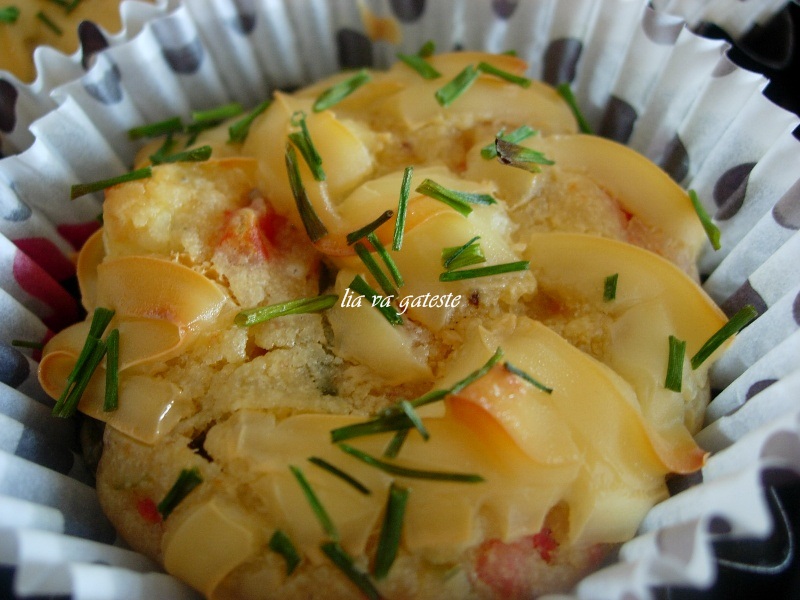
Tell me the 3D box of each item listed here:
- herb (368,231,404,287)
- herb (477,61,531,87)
[{"bbox_3d":[-0.002,-0.006,0.125,0.001,0.001,0.010,-21,59,-13],"label":"herb"},{"bbox_3d":[0.019,-0.041,0.160,0.011,0.002,0.002,28,49,27],"label":"herb"}]

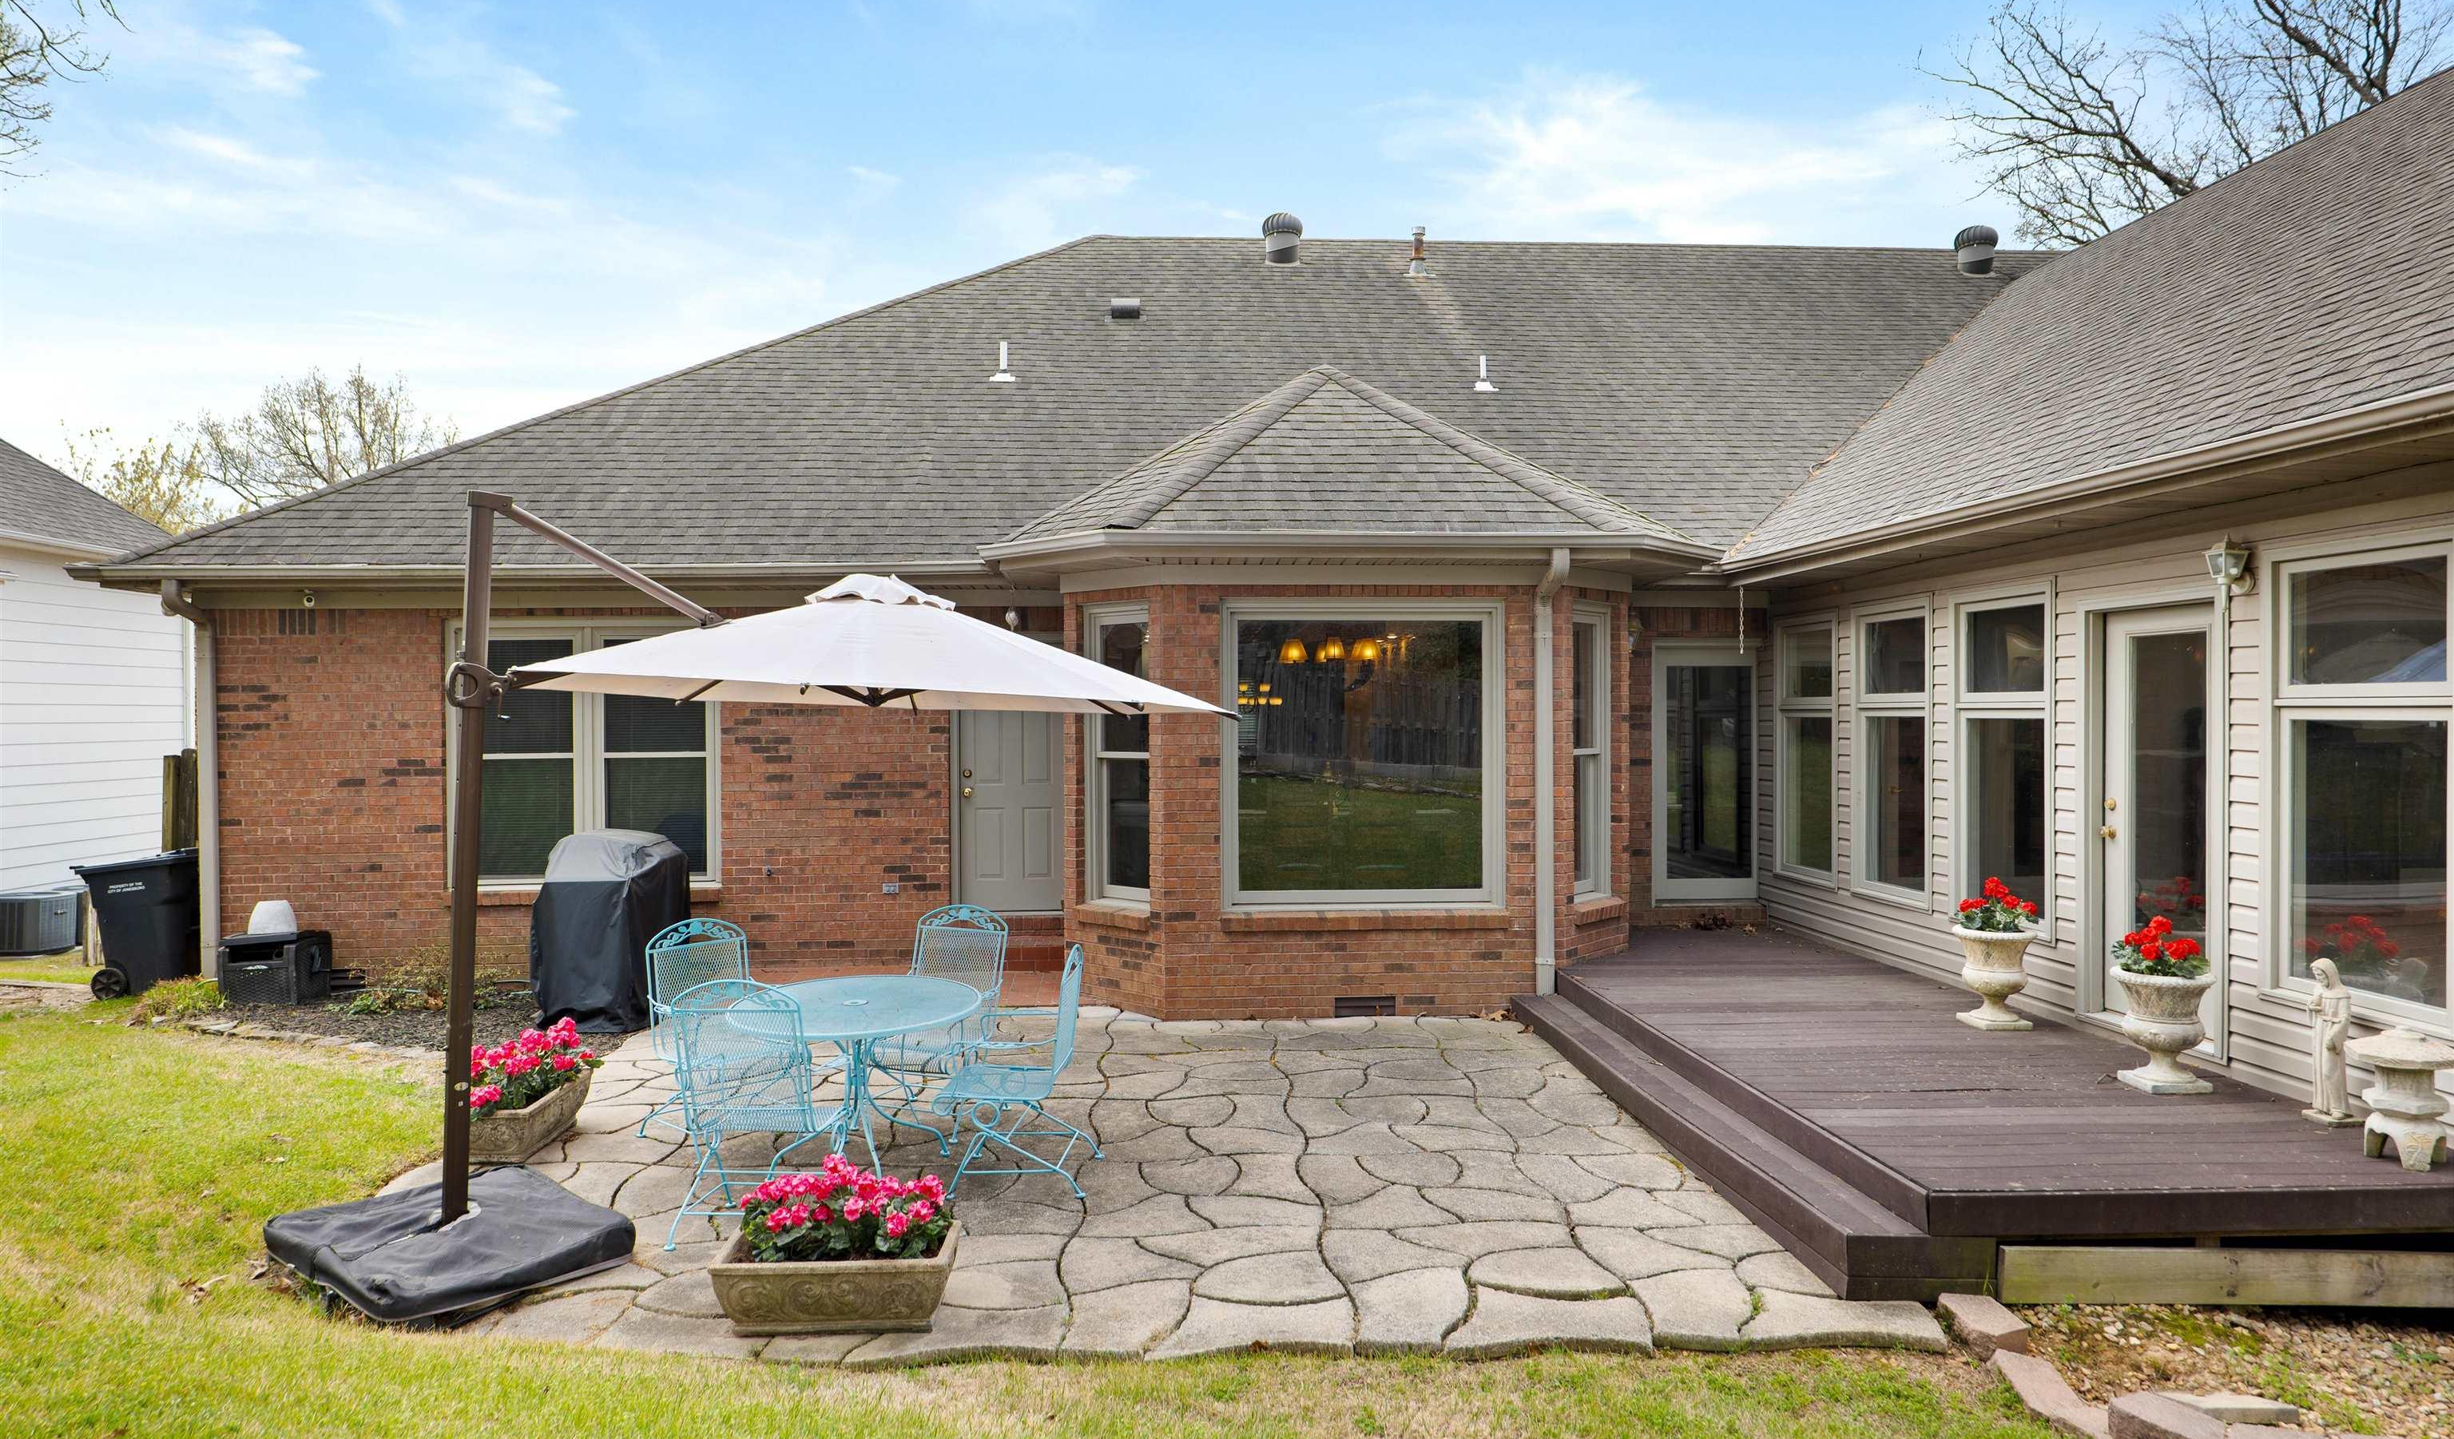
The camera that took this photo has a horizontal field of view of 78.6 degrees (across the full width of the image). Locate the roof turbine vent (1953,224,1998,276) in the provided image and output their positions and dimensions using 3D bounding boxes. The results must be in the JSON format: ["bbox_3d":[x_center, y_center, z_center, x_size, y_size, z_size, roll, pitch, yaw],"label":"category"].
[{"bbox_3d":[8.620,-5.400,17.250,0.440,0.540,0.440,0,0,-4],"label":"roof turbine vent"}]

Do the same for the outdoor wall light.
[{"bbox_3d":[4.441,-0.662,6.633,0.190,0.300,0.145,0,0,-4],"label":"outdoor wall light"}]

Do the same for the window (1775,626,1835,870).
[{"bbox_3d":[4.227,0.218,10.987,0.100,1.811,0.951,0,0,-4],"label":"window"}]

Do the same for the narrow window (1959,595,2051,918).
[{"bbox_3d":[4.345,0.228,8.390,0.100,1.840,0.880,0,0,-4],"label":"narrow window"}]

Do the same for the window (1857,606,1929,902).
[{"bbox_3d":[4.318,0.213,9.743,0.100,1.852,0.941,0,0,-4],"label":"window"}]

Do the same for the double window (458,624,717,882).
[{"bbox_3d":[-4.630,0.248,10.830,1.840,1.860,0.100,0,0,-4],"label":"double window"}]

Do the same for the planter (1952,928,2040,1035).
[{"bbox_3d":[4.050,1.363,7.900,0.400,0.485,0.400,0,0,-4],"label":"planter"}]

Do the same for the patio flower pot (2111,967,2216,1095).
[{"bbox_3d":[4.130,1.369,6.610,0.400,0.485,0.400,0,0,-4],"label":"patio flower pot"}]

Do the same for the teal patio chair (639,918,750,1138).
[{"bbox_3d":[-2.250,1.435,6.950,0.690,0.980,0.620,0,0,38],"label":"teal patio chair"}]

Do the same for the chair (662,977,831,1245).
[{"bbox_3d":[-1.790,1.465,5.830,0.560,1.000,0.660,0,0,3],"label":"chair"}]

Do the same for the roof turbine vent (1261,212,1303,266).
[{"bbox_3d":[0.630,-5.457,17.000,0.460,0.610,0.460,0,0,-4],"label":"roof turbine vent"}]

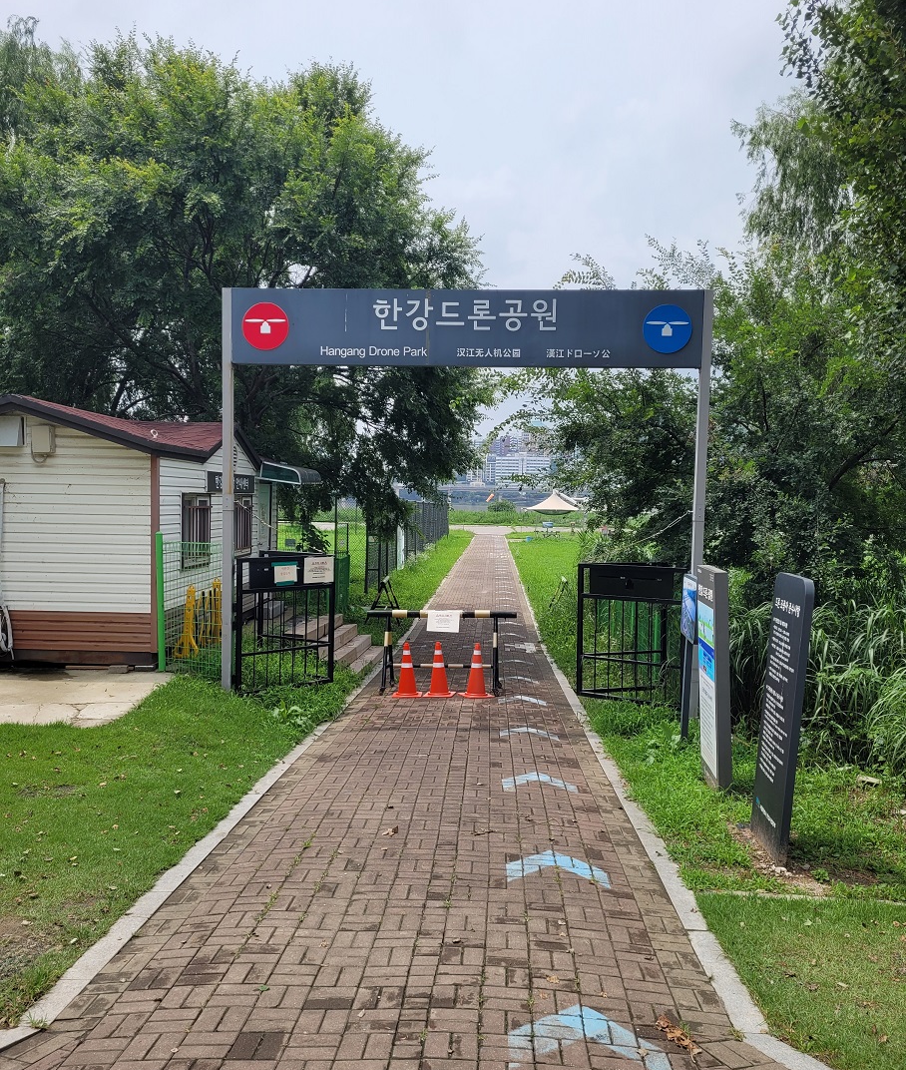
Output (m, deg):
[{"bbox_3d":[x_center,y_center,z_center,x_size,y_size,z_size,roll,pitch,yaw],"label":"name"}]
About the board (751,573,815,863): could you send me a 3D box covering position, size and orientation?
[{"bbox_3d":[2.100,1.131,5.788,0.060,1.748,0.626,5,3,4],"label":"board"}]

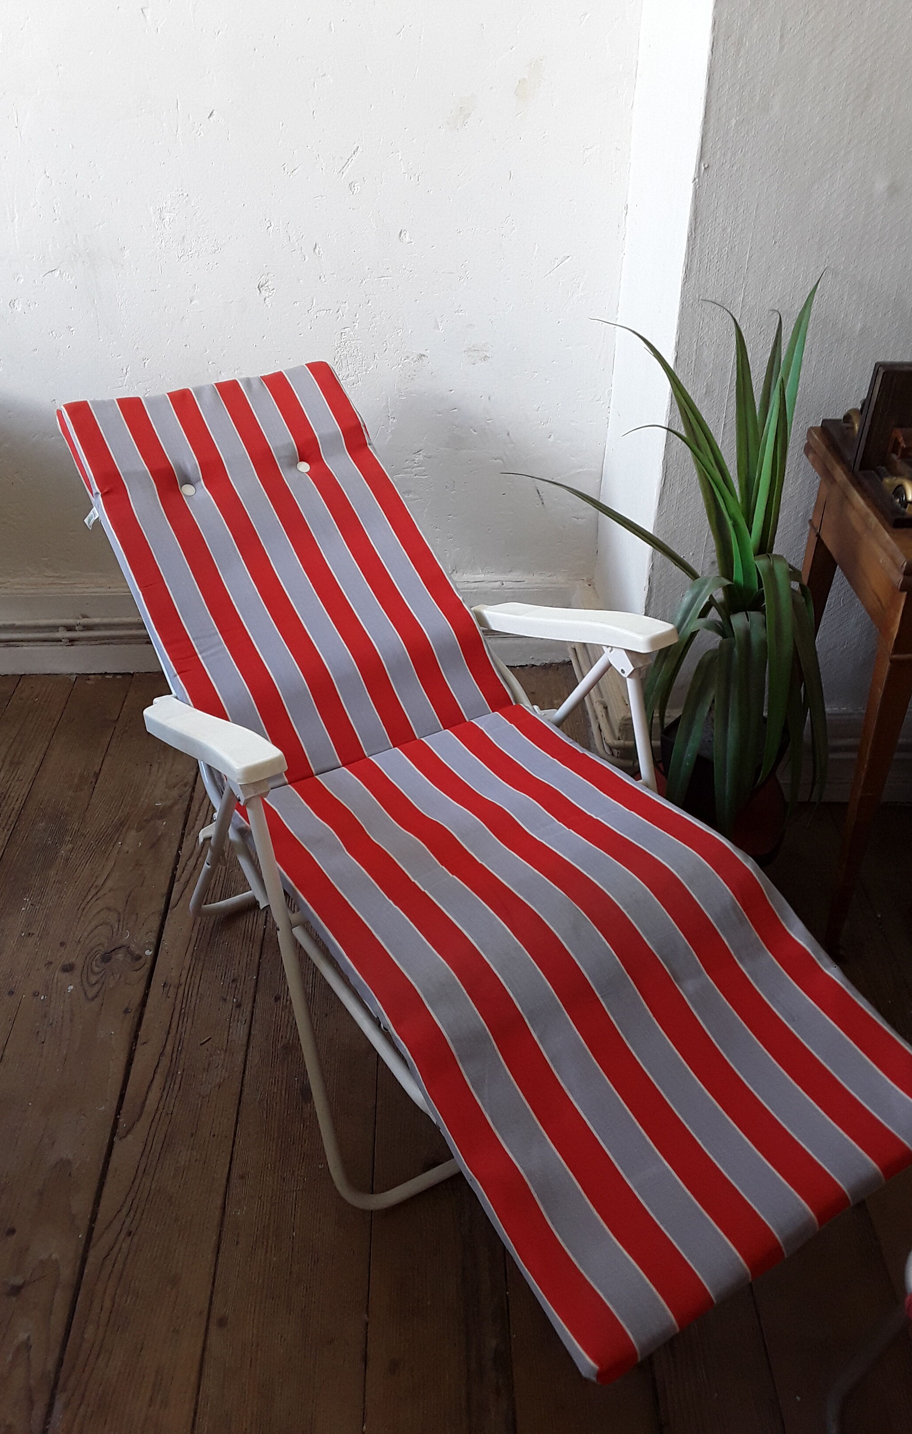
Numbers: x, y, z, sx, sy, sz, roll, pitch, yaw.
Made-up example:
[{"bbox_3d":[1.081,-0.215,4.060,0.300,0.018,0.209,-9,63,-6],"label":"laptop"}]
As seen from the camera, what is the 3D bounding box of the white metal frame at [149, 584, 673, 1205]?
[{"bbox_3d":[-0.030,0.163,1.599,0.600,0.660,0.650,-18,42,-21],"label":"white metal frame"}]

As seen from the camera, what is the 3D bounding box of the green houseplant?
[{"bbox_3d":[0.347,-0.124,1.671,0.510,1.000,0.400,-1,38,-1],"label":"green houseplant"}]

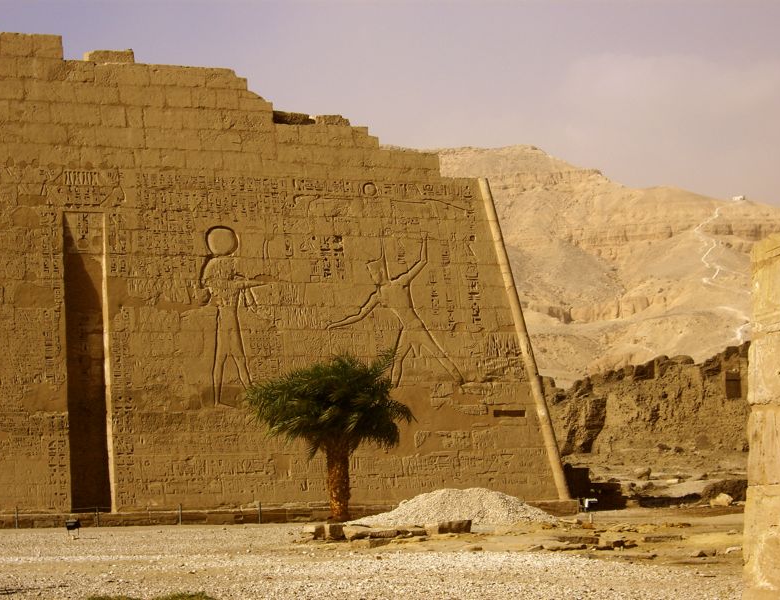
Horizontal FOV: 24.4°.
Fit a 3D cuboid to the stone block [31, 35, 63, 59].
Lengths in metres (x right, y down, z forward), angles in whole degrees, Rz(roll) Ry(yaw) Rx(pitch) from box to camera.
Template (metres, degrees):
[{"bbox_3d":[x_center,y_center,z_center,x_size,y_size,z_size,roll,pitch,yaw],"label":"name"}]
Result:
[{"bbox_3d":[-13.723,-10.002,71.859,1.241,0.976,0.900,1,-6,-18],"label":"stone block"}]

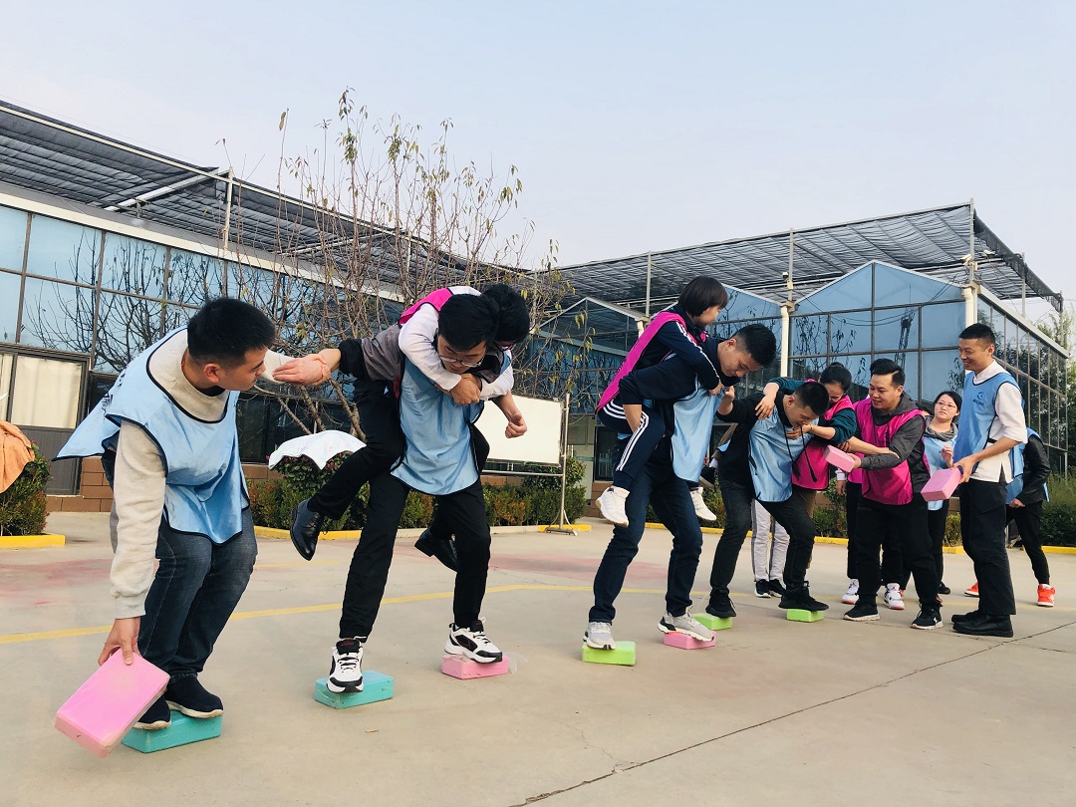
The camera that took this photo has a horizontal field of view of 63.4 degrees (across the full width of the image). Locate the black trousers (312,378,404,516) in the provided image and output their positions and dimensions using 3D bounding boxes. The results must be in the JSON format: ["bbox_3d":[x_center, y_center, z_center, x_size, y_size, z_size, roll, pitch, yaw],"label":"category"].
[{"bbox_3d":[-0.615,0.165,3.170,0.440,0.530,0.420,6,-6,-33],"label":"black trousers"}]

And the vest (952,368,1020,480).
[{"bbox_3d":[2.627,0.119,5.094,0.260,0.630,0.410,3,-5,-7],"label":"vest"}]

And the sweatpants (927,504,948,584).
[{"bbox_3d":[3.128,1.014,6.945,0.380,0.900,0.260,1,-5,20],"label":"sweatpants"}]

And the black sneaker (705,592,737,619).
[{"bbox_3d":[1.029,1.124,4.908,0.110,0.125,0.300,3,-5,-7],"label":"black sneaker"}]

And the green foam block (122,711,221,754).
[{"bbox_3d":[-0.980,0.864,2.329,0.138,0.066,0.214,-1,-7,38],"label":"green foam block"}]

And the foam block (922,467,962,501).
[{"bbox_3d":[2.459,0.499,5.299,0.230,0.072,0.150,-41,13,-31],"label":"foam block"}]

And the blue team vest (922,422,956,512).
[{"bbox_3d":[3.056,0.487,6.600,0.400,0.630,0.270,1,-5,14],"label":"blue team vest"}]

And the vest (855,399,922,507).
[{"bbox_3d":[2.150,0.301,5.313,0.290,0.610,0.430,-6,1,-38],"label":"vest"}]

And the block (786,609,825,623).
[{"bbox_3d":[1.585,1.245,5.142,0.138,0.066,0.214,-1,-7,39],"label":"block"}]

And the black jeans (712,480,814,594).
[{"bbox_3d":[1.249,0.734,4.840,0.570,0.650,0.380,6,-6,-40],"label":"black jeans"}]

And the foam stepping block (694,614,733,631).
[{"bbox_3d":[0.940,1.177,4.707,0.143,0.070,0.218,-1,-6,41],"label":"foam stepping block"}]

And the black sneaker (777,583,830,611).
[{"bbox_3d":[1.574,1.140,5.131,0.290,0.140,0.105,0,-6,26],"label":"black sneaker"}]

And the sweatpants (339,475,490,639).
[{"bbox_3d":[-0.441,0.504,3.070,0.540,0.720,0.350,6,-6,-30],"label":"sweatpants"}]

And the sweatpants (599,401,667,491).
[{"bbox_3d":[0.530,0.177,4.118,0.460,0.500,0.460,-2,-6,41],"label":"sweatpants"}]

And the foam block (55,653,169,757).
[{"bbox_3d":[-1.085,0.762,2.229,0.150,0.072,0.230,30,38,4],"label":"foam block"}]

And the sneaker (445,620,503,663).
[{"bbox_3d":[-0.242,0.886,3.255,0.108,0.128,0.280,8,-7,-43],"label":"sneaker"}]

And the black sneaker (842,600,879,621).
[{"bbox_3d":[2.025,1.281,5.437,0.280,0.115,0.105,5,-5,-27],"label":"black sneaker"}]

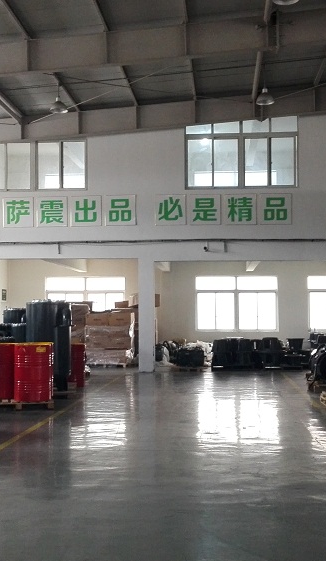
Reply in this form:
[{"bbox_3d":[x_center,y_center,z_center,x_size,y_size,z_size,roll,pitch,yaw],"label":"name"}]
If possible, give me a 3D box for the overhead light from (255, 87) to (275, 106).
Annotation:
[{"bbox_3d":[2.229,-3.980,15.562,0.400,0.420,0.400,0,-3,5],"label":"overhead light"}]

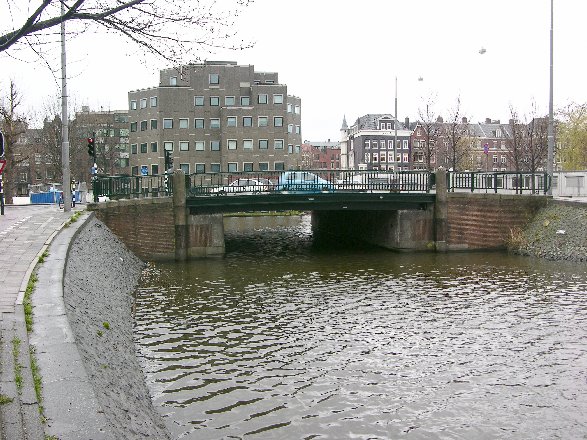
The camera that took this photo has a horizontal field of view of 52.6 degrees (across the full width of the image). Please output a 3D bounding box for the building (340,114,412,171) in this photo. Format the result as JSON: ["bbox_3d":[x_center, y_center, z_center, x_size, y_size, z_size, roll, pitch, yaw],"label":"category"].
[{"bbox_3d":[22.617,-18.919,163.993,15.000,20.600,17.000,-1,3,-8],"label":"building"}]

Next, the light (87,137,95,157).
[{"bbox_3d":[-9.671,-3.486,28.339,0.330,0.920,0.330,0,3,9],"label":"light"}]

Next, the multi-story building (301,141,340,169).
[{"bbox_3d":[9.791,-20.240,221.205,16.000,16.910,13.000,-1,3,-3],"label":"multi-story building"}]

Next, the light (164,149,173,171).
[{"bbox_3d":[-6.701,-3.248,31.861,0.380,0.980,0.330,0,3,12],"label":"light"}]

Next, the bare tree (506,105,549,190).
[{"bbox_3d":[18.128,-5.481,45.772,3.300,7.100,3.300,-1,3,0],"label":"bare tree"}]

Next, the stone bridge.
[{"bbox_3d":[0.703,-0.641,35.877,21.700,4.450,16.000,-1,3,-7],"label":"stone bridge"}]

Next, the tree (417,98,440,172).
[{"bbox_3d":[11.812,-6.351,51.727,2.400,8.390,2.400,-1,3,0],"label":"tree"}]

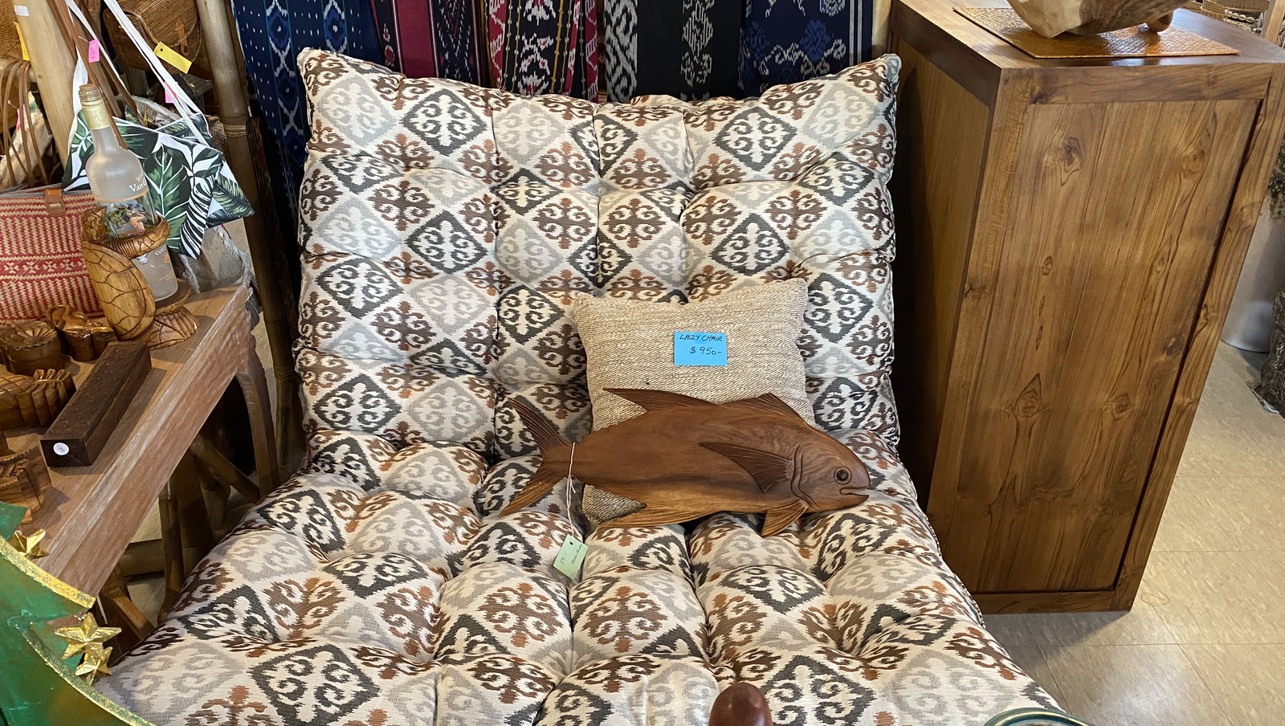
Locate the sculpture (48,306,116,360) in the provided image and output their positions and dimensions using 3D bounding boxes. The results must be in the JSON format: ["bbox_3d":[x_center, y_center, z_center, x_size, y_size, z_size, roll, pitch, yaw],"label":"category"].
[{"bbox_3d":[-0.813,-0.049,1.401,0.093,0.066,0.060,-3,29,-6],"label":"sculpture"}]

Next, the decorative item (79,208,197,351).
[{"bbox_3d":[-0.763,-0.147,1.450,0.155,0.192,0.195,-3,29,-6],"label":"decorative item"}]

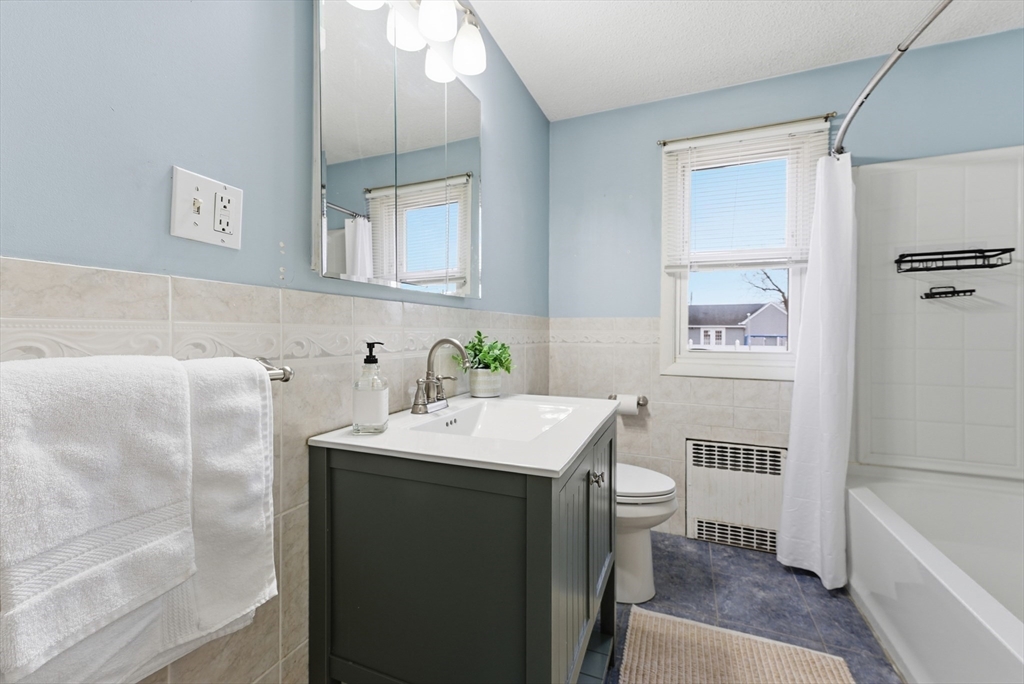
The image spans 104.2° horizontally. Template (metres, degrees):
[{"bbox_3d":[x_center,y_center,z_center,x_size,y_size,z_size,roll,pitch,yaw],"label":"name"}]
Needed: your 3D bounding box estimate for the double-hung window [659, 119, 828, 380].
[{"bbox_3d":[1.183,-0.439,2.094,0.748,1.264,0.100,1,1,24],"label":"double-hung window"}]

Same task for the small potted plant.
[{"bbox_3d":[-0.108,0.078,1.509,0.200,0.254,0.218,0,1,0],"label":"small potted plant"}]

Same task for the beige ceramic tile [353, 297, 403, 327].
[{"bbox_3d":[-0.388,-0.084,1.157,0.010,0.079,0.203,1,1,24],"label":"beige ceramic tile"}]

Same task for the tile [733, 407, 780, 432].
[{"bbox_3d":[1.275,0.402,2.080,0.205,0.115,0.010,1,1,24],"label":"tile"}]

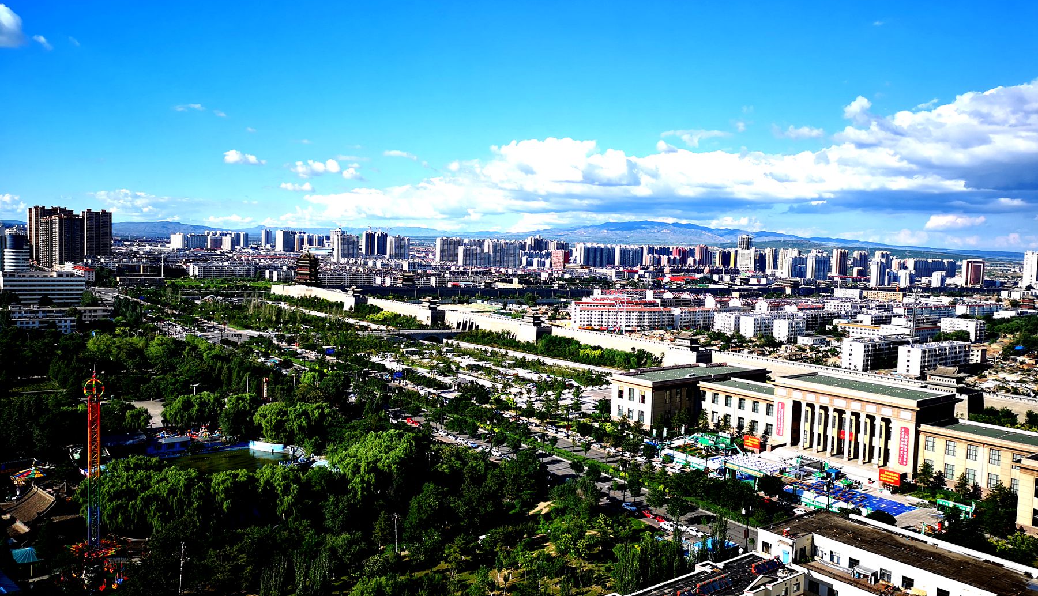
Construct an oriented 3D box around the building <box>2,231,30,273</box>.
[{"bbox_3d":[-516.556,-35.077,831.131,23.500,67.000,23.000,-1,5,-38],"label":"building"}]

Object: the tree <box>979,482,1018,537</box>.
[{"bbox_3d":[122.727,53.698,206.385,9.300,13.000,9.300,-1,5,-38],"label":"tree"}]

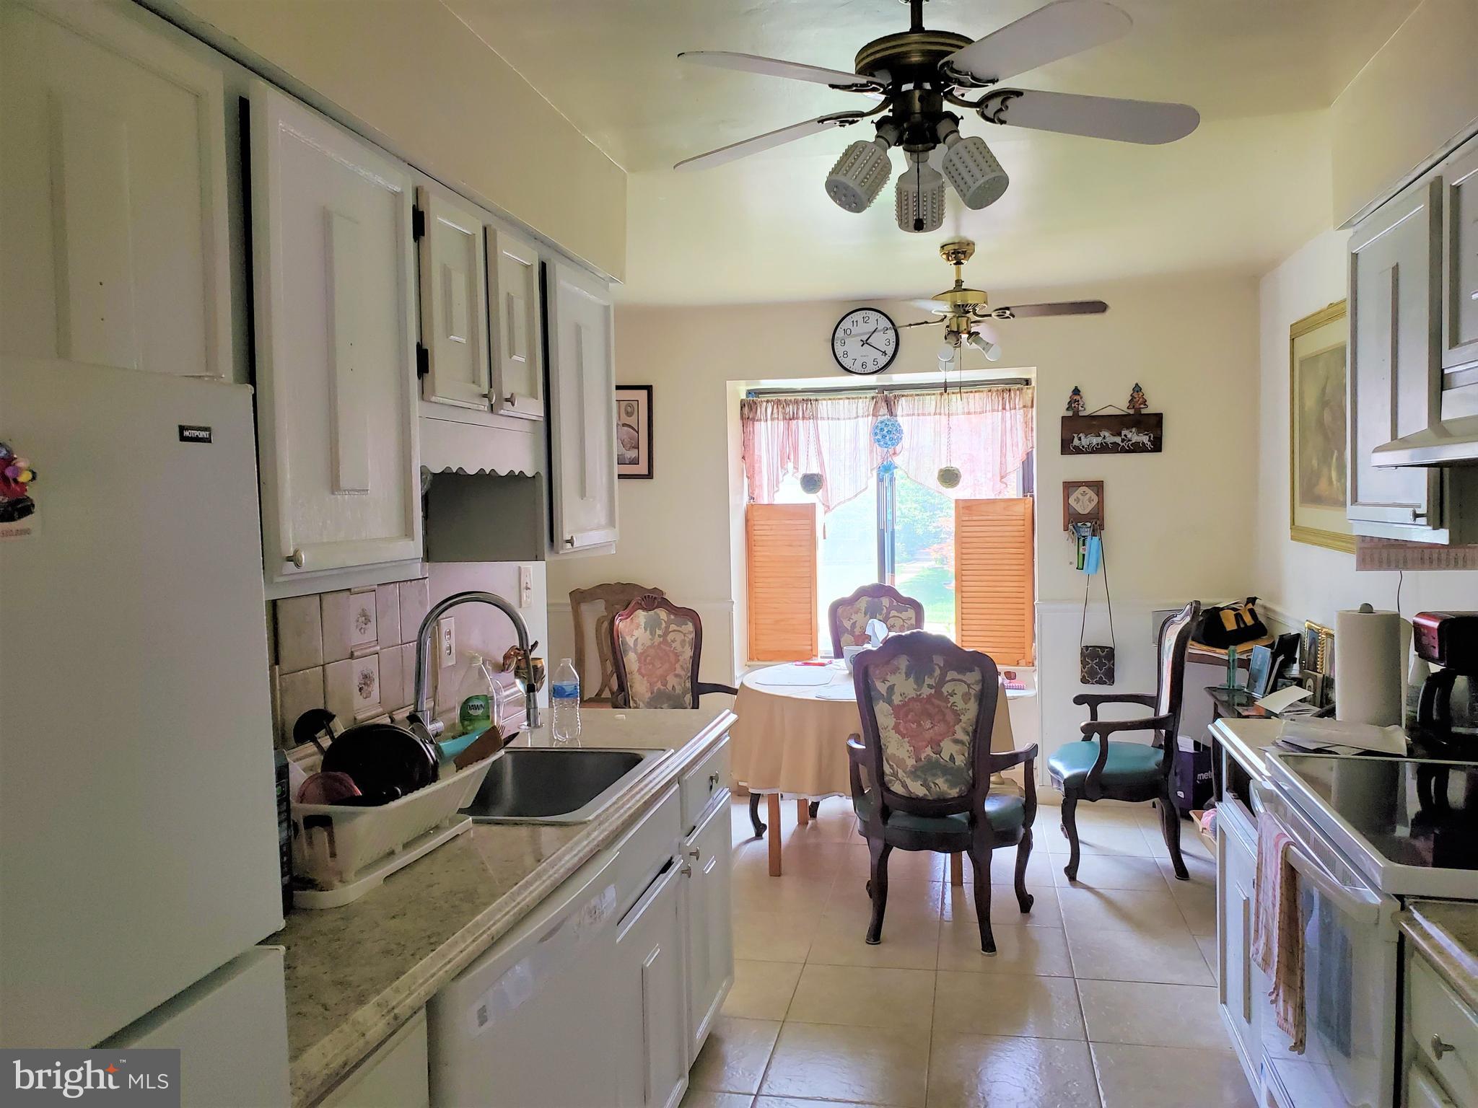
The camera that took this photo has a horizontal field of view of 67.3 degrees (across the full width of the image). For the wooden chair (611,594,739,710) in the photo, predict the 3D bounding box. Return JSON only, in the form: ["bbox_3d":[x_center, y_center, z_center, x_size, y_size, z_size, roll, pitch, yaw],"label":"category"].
[{"bbox_3d":[-0.248,0.722,4.919,0.630,1.060,0.600,-2,3,-27],"label":"wooden chair"}]

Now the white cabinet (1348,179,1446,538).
[{"bbox_3d":[1.629,-0.410,2.452,0.340,0.744,0.595,-1,3,13],"label":"white cabinet"}]

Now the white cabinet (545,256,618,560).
[{"bbox_3d":[-0.555,-0.359,2.953,0.328,0.738,0.475,-1,3,13],"label":"white cabinet"}]

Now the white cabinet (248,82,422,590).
[{"bbox_3d":[-0.800,-0.314,1.848,0.328,0.751,0.480,-1,3,13],"label":"white cabinet"}]

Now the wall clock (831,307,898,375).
[{"bbox_3d":[0.617,-1.037,5.416,0.325,0.325,0.045,-1,3,12],"label":"wall clock"}]

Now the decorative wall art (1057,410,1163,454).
[{"bbox_3d":[1.750,-0.569,5.209,0.455,0.190,0.025,-1,3,12],"label":"decorative wall art"}]

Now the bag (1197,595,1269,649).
[{"bbox_3d":[2.150,0.298,4.820,0.300,0.230,0.220,-1,3,13],"label":"bag"}]

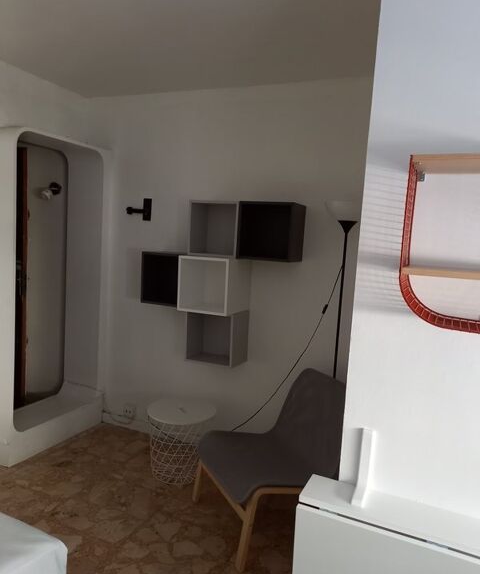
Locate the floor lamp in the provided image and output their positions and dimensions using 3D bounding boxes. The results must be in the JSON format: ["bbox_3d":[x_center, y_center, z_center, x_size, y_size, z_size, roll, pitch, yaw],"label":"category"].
[{"bbox_3d":[0.572,0.386,2.747,0.262,1.756,0.262,6,6,24],"label":"floor lamp"}]

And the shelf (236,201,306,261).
[{"bbox_3d":[0.197,-0.344,2.884,0.350,0.350,0.250,6,6,24],"label":"shelf"}]

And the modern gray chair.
[{"bbox_3d":[0.210,0.898,2.507,0.760,0.750,0.640,0,7,-25],"label":"modern gray chair"}]

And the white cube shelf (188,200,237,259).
[{"bbox_3d":[-0.122,-0.375,3.025,0.350,0.350,0.250,6,6,24],"label":"white cube shelf"}]

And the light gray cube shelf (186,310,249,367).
[{"bbox_3d":[-0.157,0.321,3.096,0.350,0.350,0.250,6,6,24],"label":"light gray cube shelf"}]

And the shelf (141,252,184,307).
[{"bbox_3d":[-0.459,-0.058,3.201,0.350,0.350,0.250,6,6,24],"label":"shelf"}]

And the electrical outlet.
[{"bbox_3d":[-0.860,0.962,3.578,0.095,0.100,0.040,6,6,24],"label":"electrical outlet"}]

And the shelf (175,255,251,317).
[{"bbox_3d":[-0.160,-0.023,3.015,0.350,0.350,0.350,6,6,24],"label":"shelf"}]

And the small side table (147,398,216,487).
[{"bbox_3d":[-0.381,0.990,2.935,0.440,0.420,0.440,3,6,0],"label":"small side table"}]

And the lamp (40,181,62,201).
[{"bbox_3d":[-1.555,-0.792,3.803,0.120,0.150,0.130,6,6,24],"label":"lamp"}]

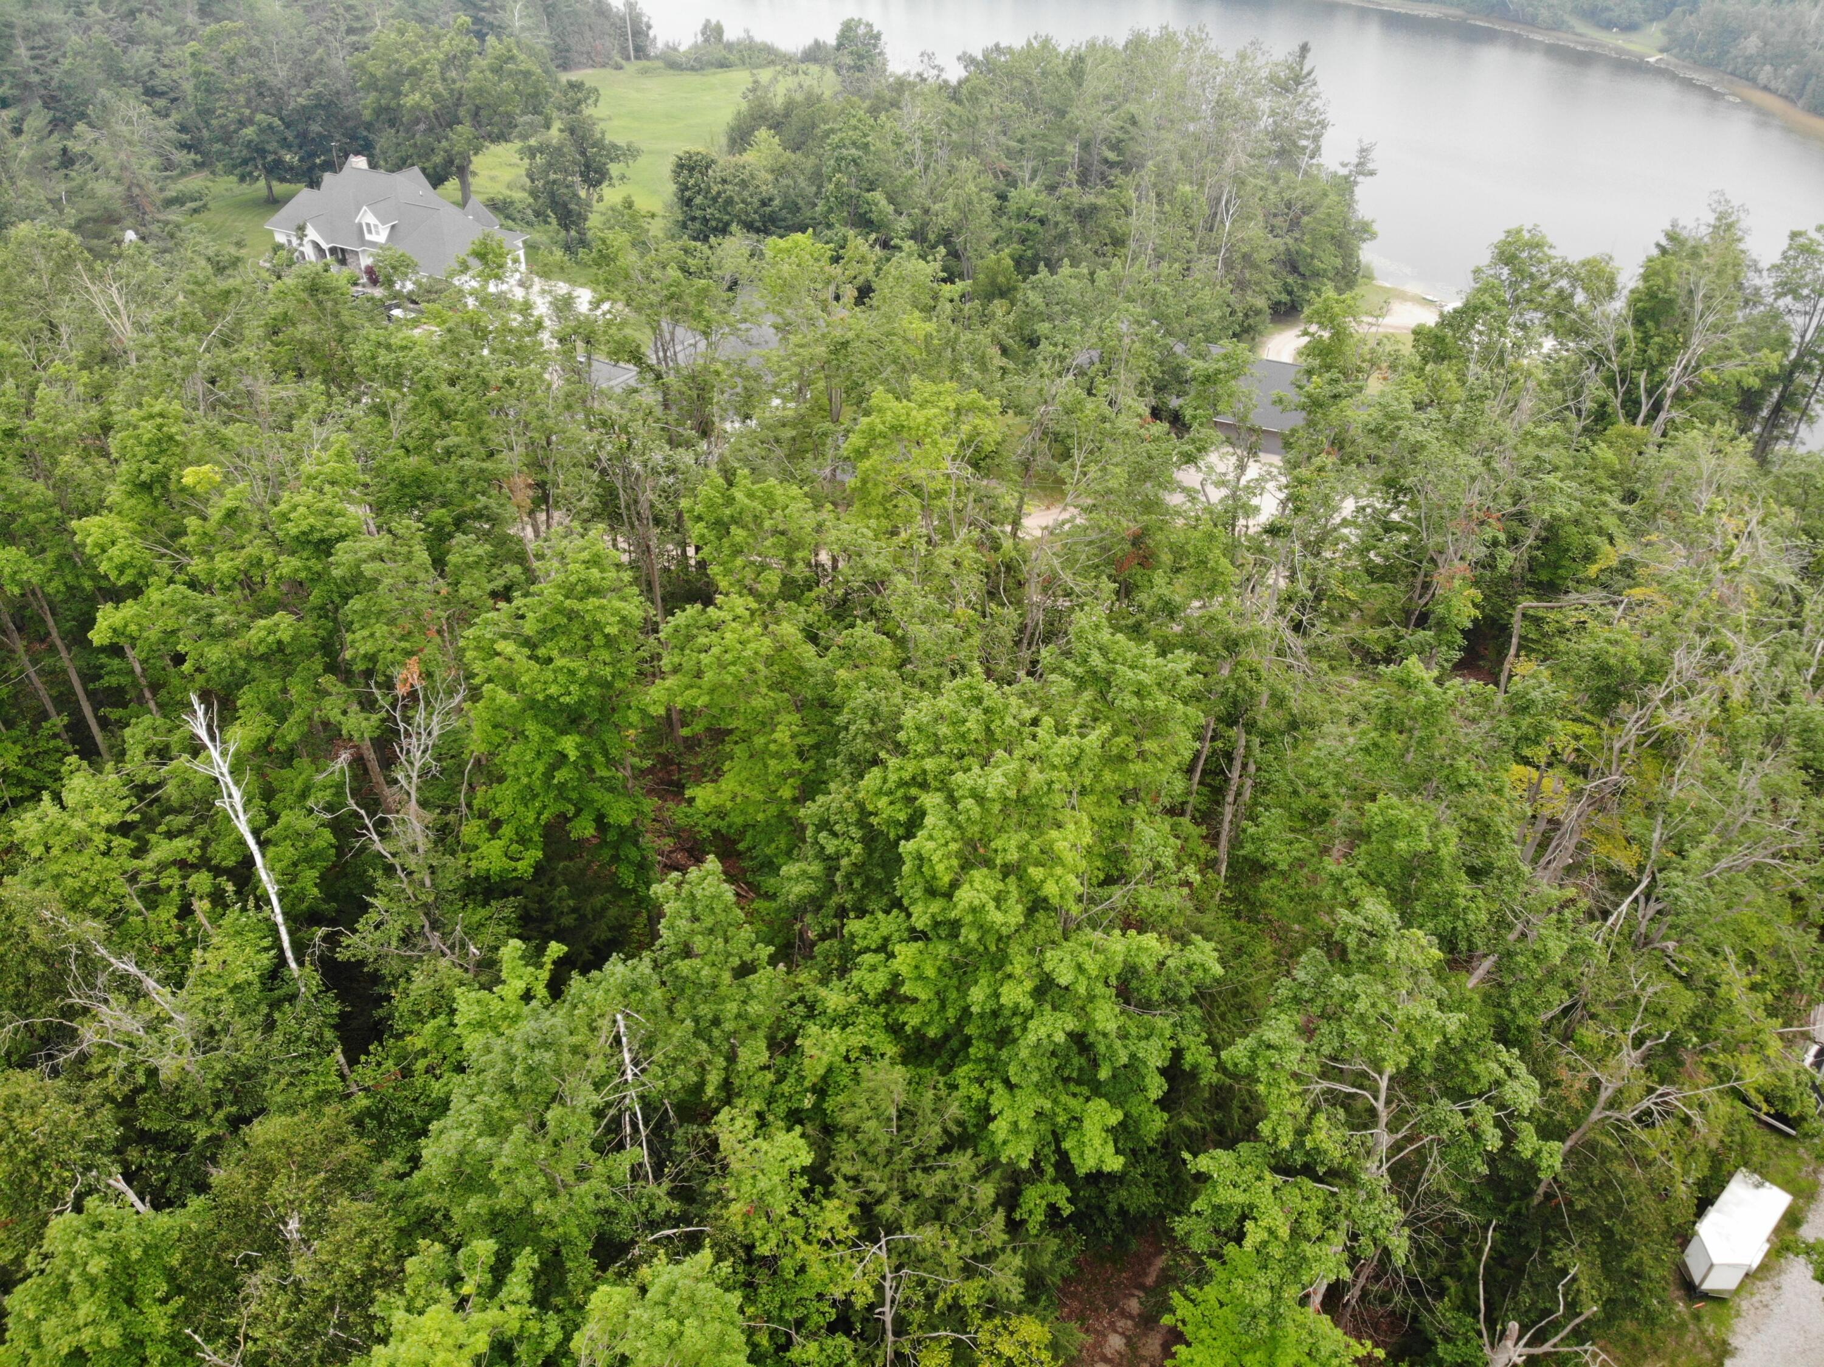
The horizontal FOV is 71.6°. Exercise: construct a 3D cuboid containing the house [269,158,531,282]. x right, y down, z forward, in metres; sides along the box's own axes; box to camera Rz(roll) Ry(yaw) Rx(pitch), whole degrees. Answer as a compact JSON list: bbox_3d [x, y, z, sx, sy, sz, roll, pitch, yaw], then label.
[{"bbox_3d":[-59.267,-52.884,143.914,31.114,9.994,17.914,16,37,19],"label":"house"}]

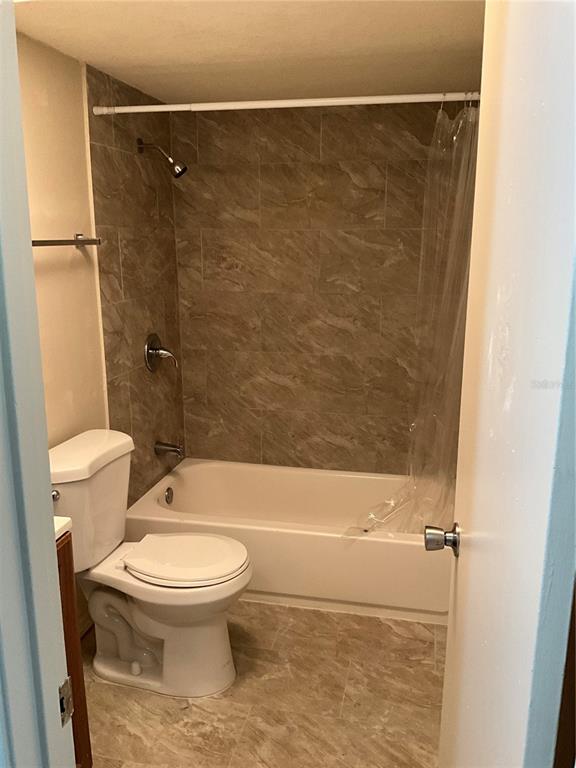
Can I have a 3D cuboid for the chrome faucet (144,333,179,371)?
[{"bbox_3d":[-0.593,-0.145,3.072,0.110,0.178,0.177,3,14,12],"label":"chrome faucet"}]

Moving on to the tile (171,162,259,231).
[{"bbox_3d":[-0.353,-0.929,3.208,0.446,0.309,0.012,3,14,12],"label":"tile"}]

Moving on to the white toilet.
[{"bbox_3d":[-0.462,0.658,2.408,0.700,0.800,0.465,3,14,12],"label":"white toilet"}]

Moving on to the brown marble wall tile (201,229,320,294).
[{"bbox_3d":[-0.139,-0.618,3.234,0.612,0.309,0.012,3,14,12],"label":"brown marble wall tile"}]

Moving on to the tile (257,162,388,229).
[{"bbox_3d":[0.163,-0.903,3.097,0.612,0.309,0.012,3,14,12],"label":"tile"}]

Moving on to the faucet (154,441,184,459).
[{"bbox_3d":[-0.581,0.331,3.184,0.135,0.075,0.067,3,14,12],"label":"faucet"}]

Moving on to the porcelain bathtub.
[{"bbox_3d":[0.096,0.709,3.119,1.520,0.366,0.732,3,14,12],"label":"porcelain bathtub"}]

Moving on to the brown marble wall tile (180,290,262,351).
[{"bbox_3d":[-0.353,-0.328,3.352,0.446,0.309,0.012,3,14,12],"label":"brown marble wall tile"}]

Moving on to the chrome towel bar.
[{"bbox_3d":[-0.792,-0.476,2.152,0.075,0.043,0.535,3,14,12],"label":"chrome towel bar"}]

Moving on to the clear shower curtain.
[{"bbox_3d":[0.550,-0.162,2.438,0.380,1.625,0.190,3,14,12],"label":"clear shower curtain"}]

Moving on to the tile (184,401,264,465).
[{"bbox_3d":[-0.352,0.273,3.496,0.446,0.309,0.012,3,14,12],"label":"tile"}]

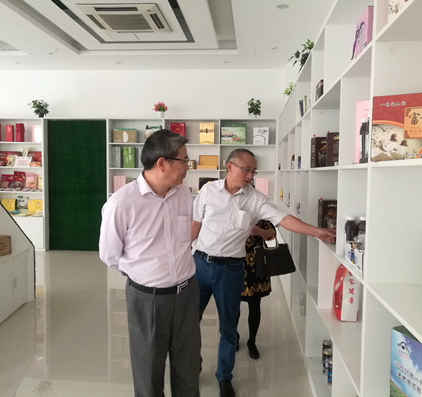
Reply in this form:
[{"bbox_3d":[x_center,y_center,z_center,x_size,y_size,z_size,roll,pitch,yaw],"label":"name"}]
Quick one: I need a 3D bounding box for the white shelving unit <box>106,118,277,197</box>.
[{"bbox_3d":[-0.358,-0.202,7.625,3.074,2.450,0.360,1,3,5],"label":"white shelving unit"}]

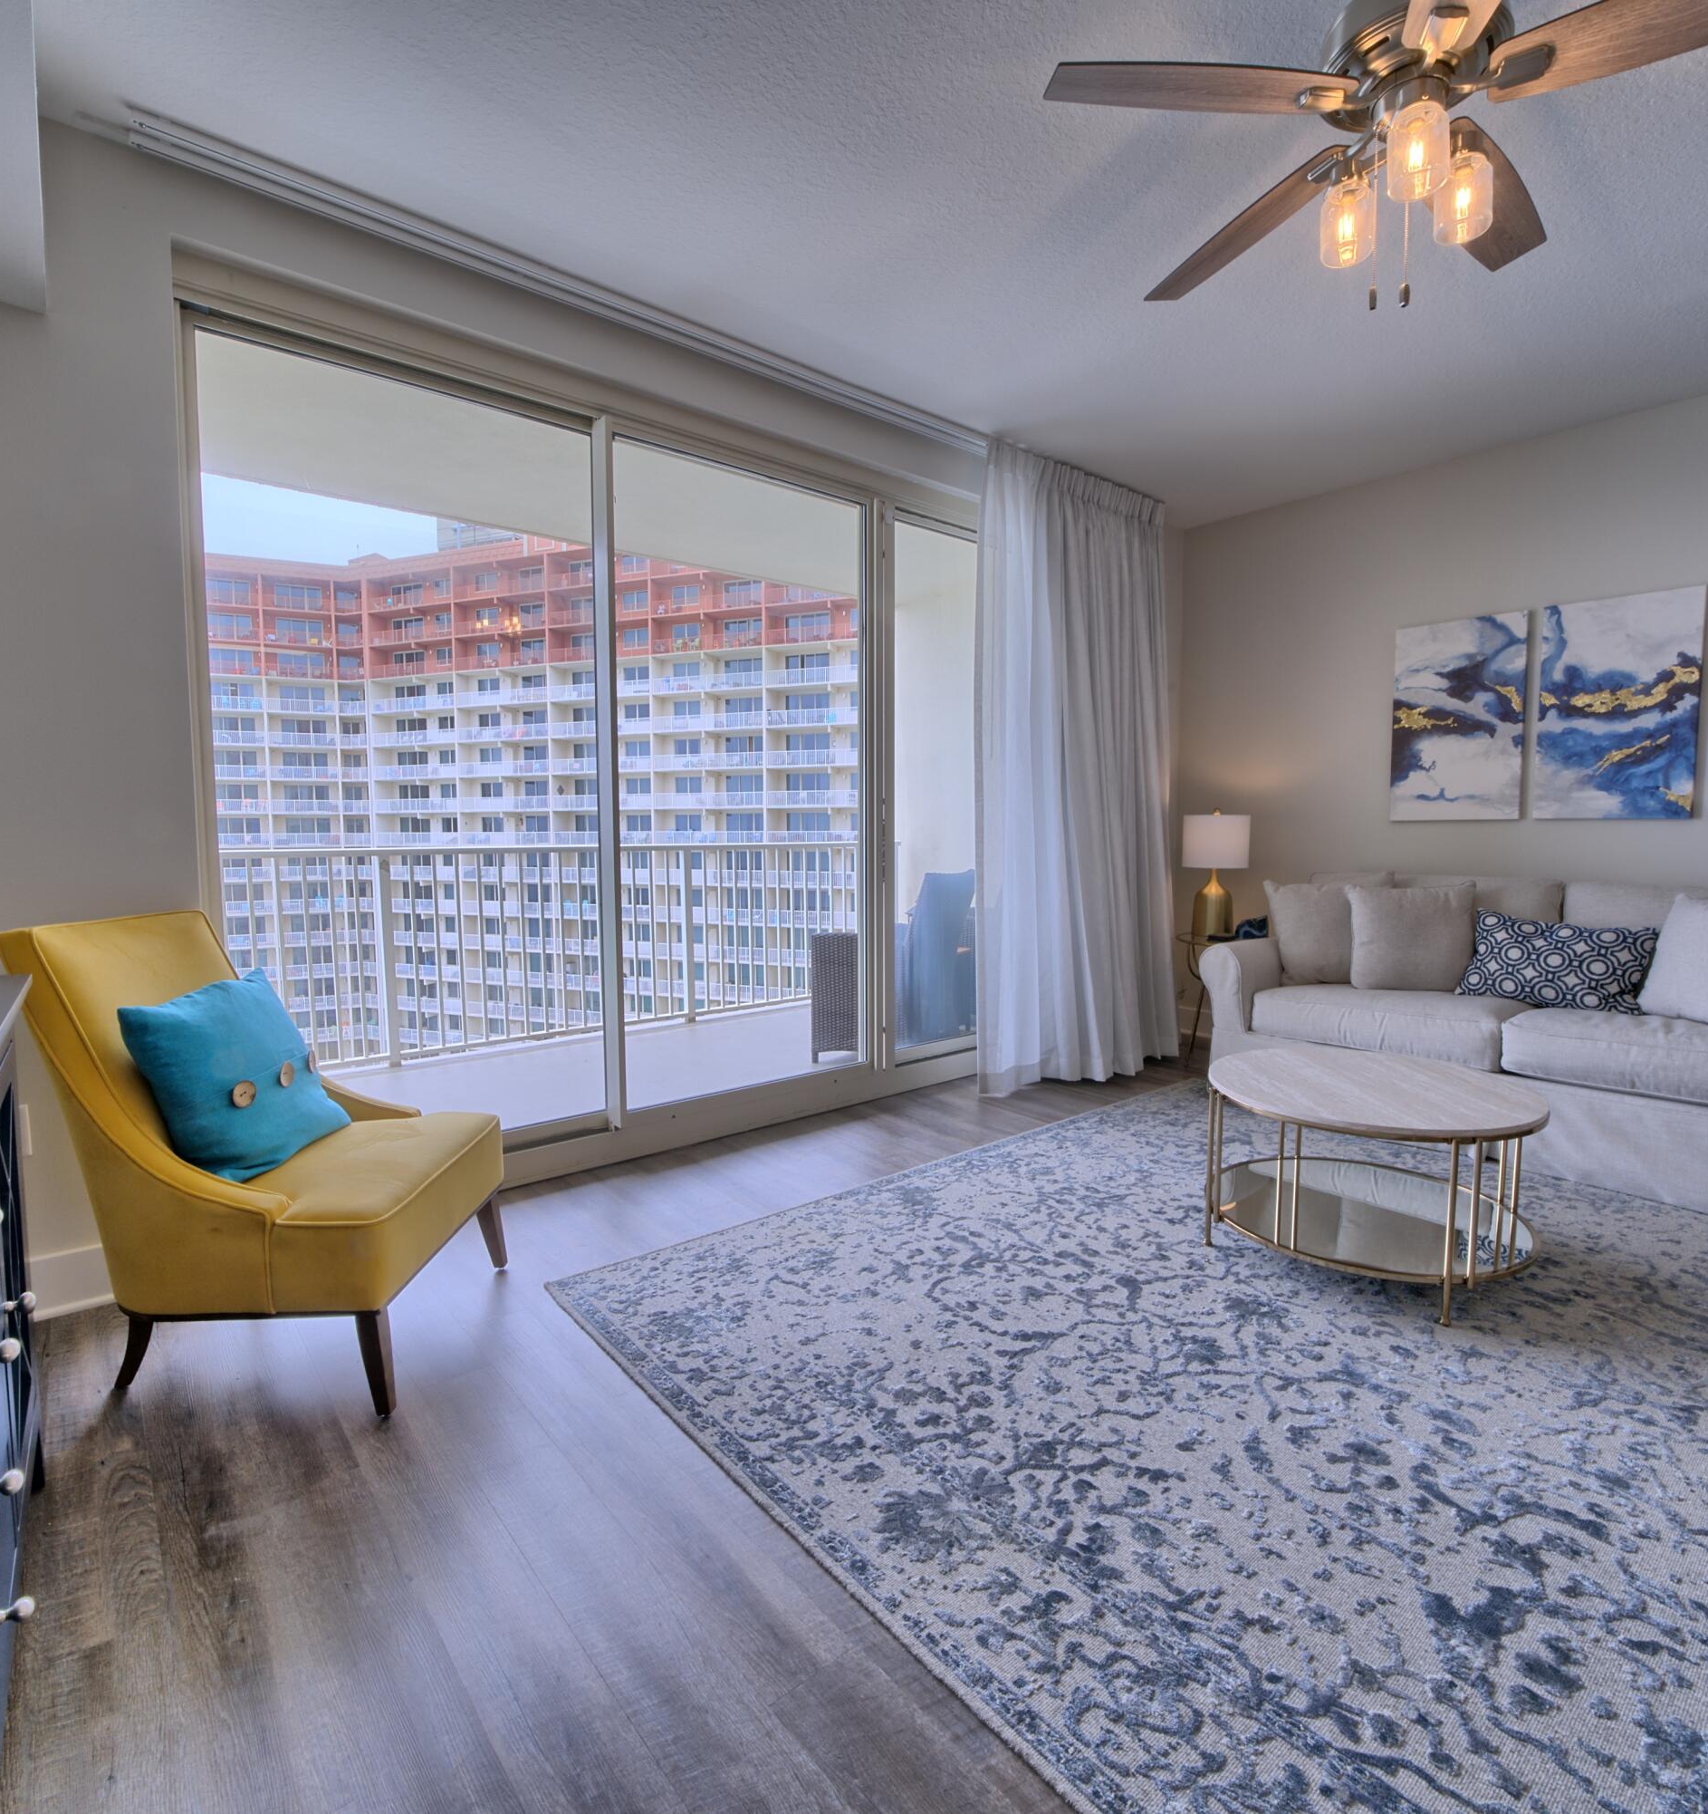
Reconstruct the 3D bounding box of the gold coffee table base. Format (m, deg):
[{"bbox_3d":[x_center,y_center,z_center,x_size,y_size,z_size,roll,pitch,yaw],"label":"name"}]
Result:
[{"bbox_3d":[1.407,0.722,2.502,0.775,0.408,0.775,-4,6,-39],"label":"gold coffee table base"}]

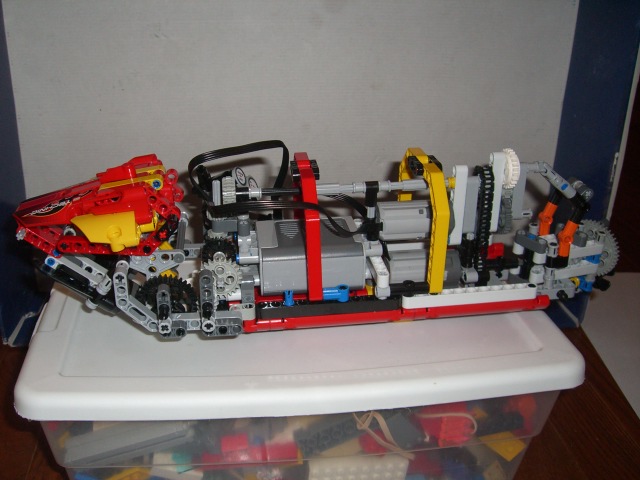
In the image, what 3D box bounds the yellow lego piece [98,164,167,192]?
[{"bbox_3d":[-0.108,-0.035,0.406,0.041,0.009,0.023,-12,23,-7],"label":"yellow lego piece"}]

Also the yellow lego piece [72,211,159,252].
[{"bbox_3d":[-0.118,-0.005,0.402,0.048,0.021,0.016,-5,22,-10],"label":"yellow lego piece"}]

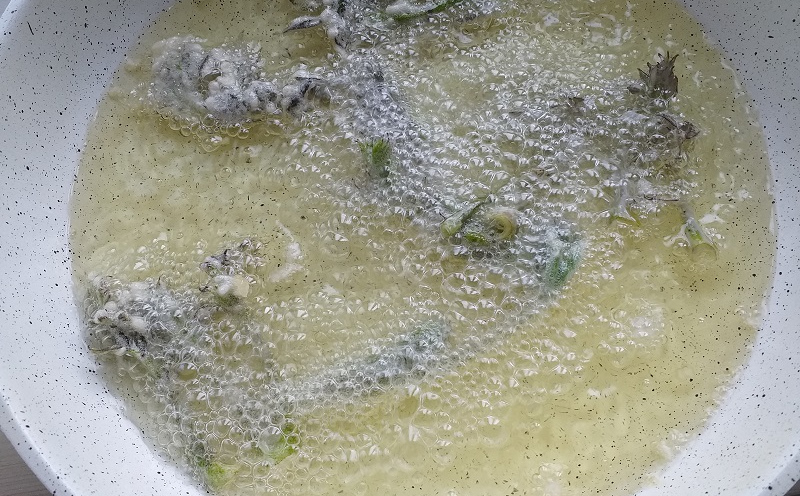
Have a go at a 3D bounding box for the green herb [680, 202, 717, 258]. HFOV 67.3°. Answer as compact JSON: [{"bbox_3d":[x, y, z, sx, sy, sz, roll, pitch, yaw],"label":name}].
[{"bbox_3d":[0.111,-0.006,0.224,0.011,0.008,0.019,-13,72,-1],"label":"green herb"}]

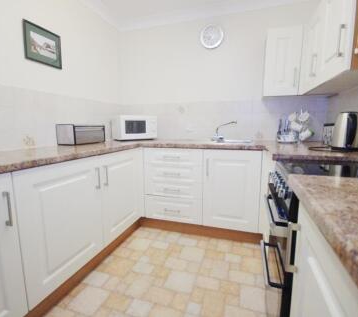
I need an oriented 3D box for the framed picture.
[{"bbox_3d":[-1.110,-0.915,1.631,0.020,0.286,0.317,3,9,18],"label":"framed picture"}]

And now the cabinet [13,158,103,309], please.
[{"bbox_3d":[-0.942,0.363,1.311,0.580,0.720,0.580,3,9,18],"label":"cabinet"}]

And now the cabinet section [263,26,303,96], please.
[{"bbox_3d":[0.992,-0.889,1.940,0.296,0.598,0.310,2,9,18],"label":"cabinet section"}]

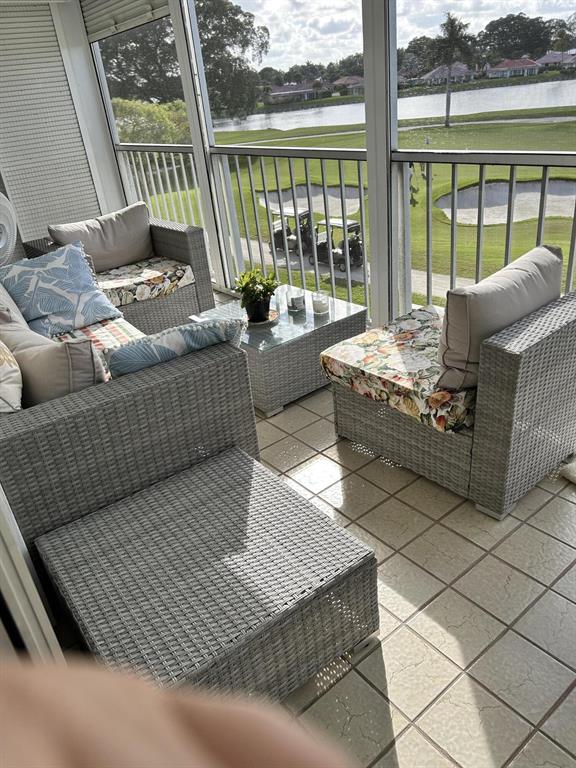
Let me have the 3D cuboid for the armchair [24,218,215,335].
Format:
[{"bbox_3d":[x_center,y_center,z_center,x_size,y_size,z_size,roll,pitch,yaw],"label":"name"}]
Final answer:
[{"bbox_3d":[-1.131,-0.694,3.955,0.915,0.638,0.820,-24,32,-32],"label":"armchair"}]

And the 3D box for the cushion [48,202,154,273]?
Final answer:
[{"bbox_3d":[-1.217,-0.927,3.729,0.610,0.366,0.152,-24,28,-32],"label":"cushion"}]

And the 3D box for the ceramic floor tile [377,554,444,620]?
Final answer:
[{"bbox_3d":[0.349,0.625,1.783,0.200,0.010,0.200,-24,32,-32],"label":"ceramic floor tile"}]

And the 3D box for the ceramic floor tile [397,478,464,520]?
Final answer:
[{"bbox_3d":[0.544,0.425,2.166,0.196,0.010,0.196,-24,32,-32],"label":"ceramic floor tile"}]

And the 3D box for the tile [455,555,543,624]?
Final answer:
[{"bbox_3d":[0.631,0.612,1.730,0.197,0.010,0.197,-24,33,-32],"label":"tile"}]

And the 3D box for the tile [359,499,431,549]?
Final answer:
[{"bbox_3d":[0.383,0.496,2.056,0.196,0.010,0.196,-24,32,-32],"label":"tile"}]

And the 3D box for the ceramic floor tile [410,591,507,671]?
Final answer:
[{"bbox_3d":[0.474,0.684,1.624,0.197,0.010,0.197,-24,33,-32],"label":"ceramic floor tile"}]

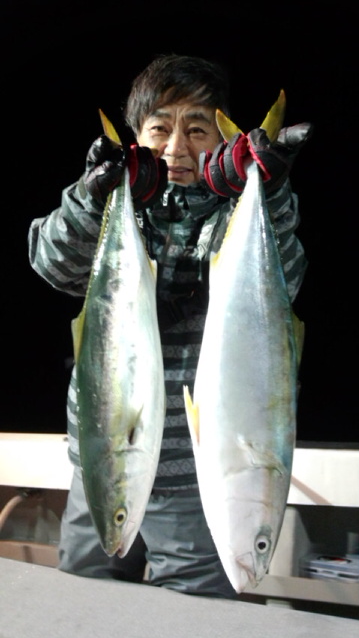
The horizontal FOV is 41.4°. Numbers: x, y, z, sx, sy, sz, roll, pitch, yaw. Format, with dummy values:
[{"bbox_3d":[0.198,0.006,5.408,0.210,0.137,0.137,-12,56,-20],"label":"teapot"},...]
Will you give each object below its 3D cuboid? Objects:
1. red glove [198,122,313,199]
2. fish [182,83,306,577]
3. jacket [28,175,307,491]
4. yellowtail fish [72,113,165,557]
[{"bbox_3d":[0.104,-0.215,0.640,0.145,0.100,0.115,1,3,0],"label":"red glove"},{"bbox_3d":[0.086,0.029,0.630,0.150,0.655,0.100,-1,4,-30],"label":"fish"},{"bbox_3d":[-0.020,0.040,0.880,0.510,0.580,0.380,1,3,0],"label":"jacket"},{"bbox_3d":[-0.084,0.017,0.650,0.135,0.610,0.085,-1,4,-22],"label":"yellowtail fish"}]

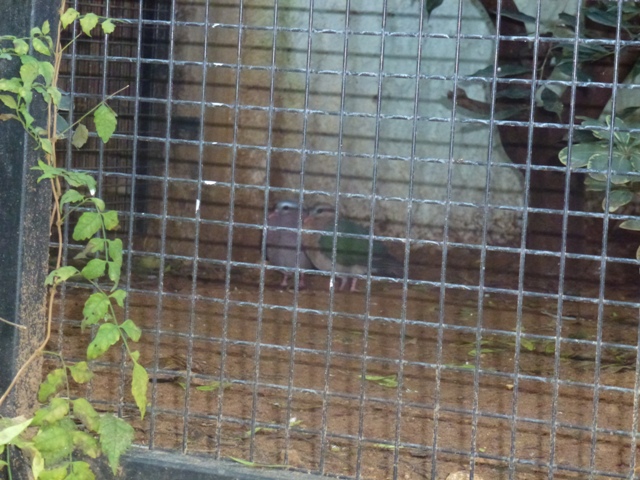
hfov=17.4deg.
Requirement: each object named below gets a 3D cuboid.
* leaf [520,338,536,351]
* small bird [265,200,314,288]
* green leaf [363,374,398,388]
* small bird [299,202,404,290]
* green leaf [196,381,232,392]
[{"bbox_3d":[0.353,0.178,3.550,0.032,0.013,0.038,3,6,0],"label":"leaf"},{"bbox_3d":[-0.057,0.010,4.180,0.100,0.172,0.200,5,6,17],"label":"small bird"},{"bbox_3d":[0.090,0.210,3.100,0.053,0.013,0.050,3,6,0],"label":"green leaf"},{"bbox_3d":[0.067,0.014,4.150,0.220,0.172,0.100,-1,7,-33],"label":"small bird"},{"bbox_3d":[-0.154,0.210,3.000,0.052,0.011,0.045,3,6,0],"label":"green leaf"}]

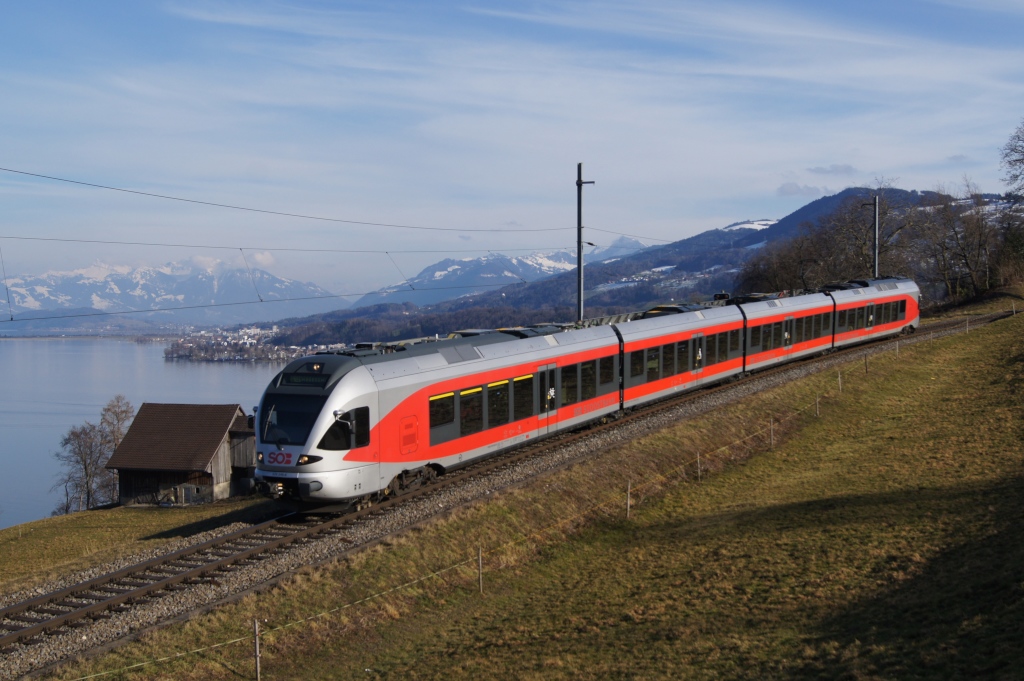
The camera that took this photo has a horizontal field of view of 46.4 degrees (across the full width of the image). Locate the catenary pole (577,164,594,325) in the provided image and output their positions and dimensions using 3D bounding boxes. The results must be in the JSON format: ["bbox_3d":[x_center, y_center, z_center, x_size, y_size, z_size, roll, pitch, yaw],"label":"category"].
[{"bbox_3d":[3.564,-2.514,56.847,0.920,11.890,0.340,0,1,29],"label":"catenary pole"}]

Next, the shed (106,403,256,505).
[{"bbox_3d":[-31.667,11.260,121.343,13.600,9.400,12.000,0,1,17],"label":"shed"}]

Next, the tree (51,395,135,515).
[{"bbox_3d":[-41.765,11.223,118.560,8.000,11.800,7.200,0,1,-19],"label":"tree"}]

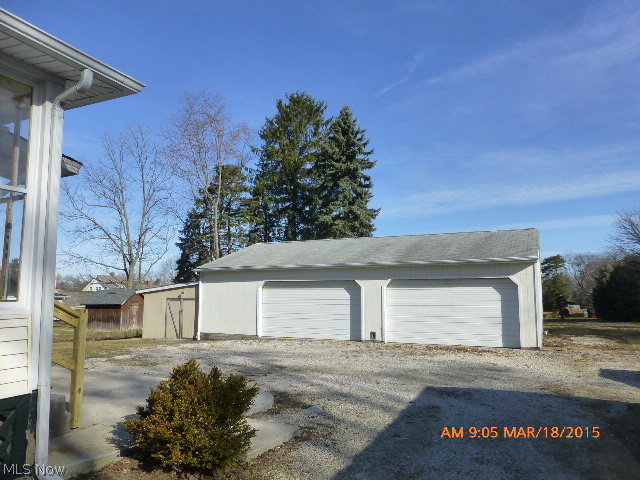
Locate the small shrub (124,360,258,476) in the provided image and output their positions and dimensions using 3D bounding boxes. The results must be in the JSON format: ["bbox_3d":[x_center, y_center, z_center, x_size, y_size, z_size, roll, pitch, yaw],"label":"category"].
[{"bbox_3d":[-1.195,1.573,4.064,1.219,0.899,1.150,1,-6,-16],"label":"small shrub"}]

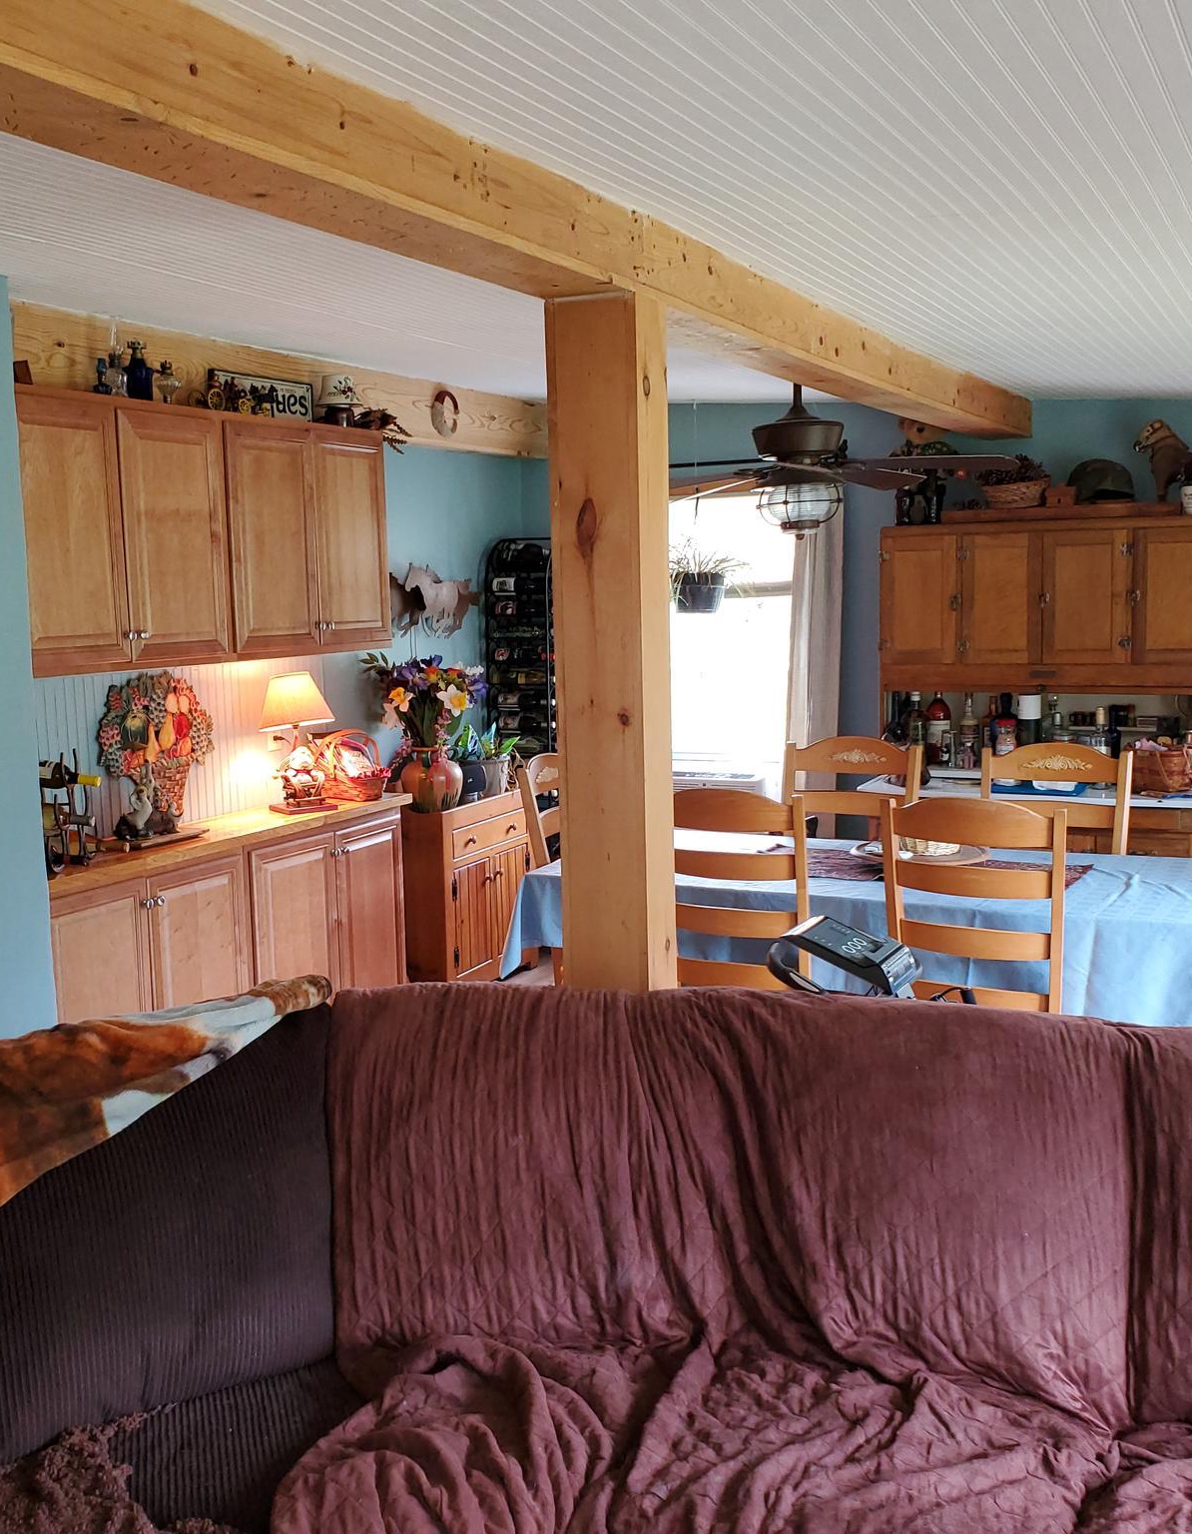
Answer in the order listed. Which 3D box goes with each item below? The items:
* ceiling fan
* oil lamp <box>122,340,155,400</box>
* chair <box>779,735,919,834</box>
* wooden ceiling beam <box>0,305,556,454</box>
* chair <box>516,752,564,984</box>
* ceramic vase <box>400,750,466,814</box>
[{"bbox_3d":[0.602,-0.958,4.526,1.300,0.540,1.300,2,8,27],"label":"ceiling fan"},{"bbox_3d":[-1.344,-1.155,4.506,0.100,0.195,0.100,2,8,28],"label":"oil lamp"},{"bbox_3d":[0.771,0.469,5.094,0.475,1.070,0.530,2,8,23],"label":"chair"},{"bbox_3d":[-1.028,-1.320,5.461,0.140,0.245,3.200,2,8,28],"label":"wooden ceiling beam"},{"bbox_3d":[0.099,0.496,4.999,0.530,1.070,0.475,2,8,27],"label":"chair"},{"bbox_3d":[-0.635,0.022,5.953,0.250,0.265,0.250,-1,7,0],"label":"ceramic vase"}]

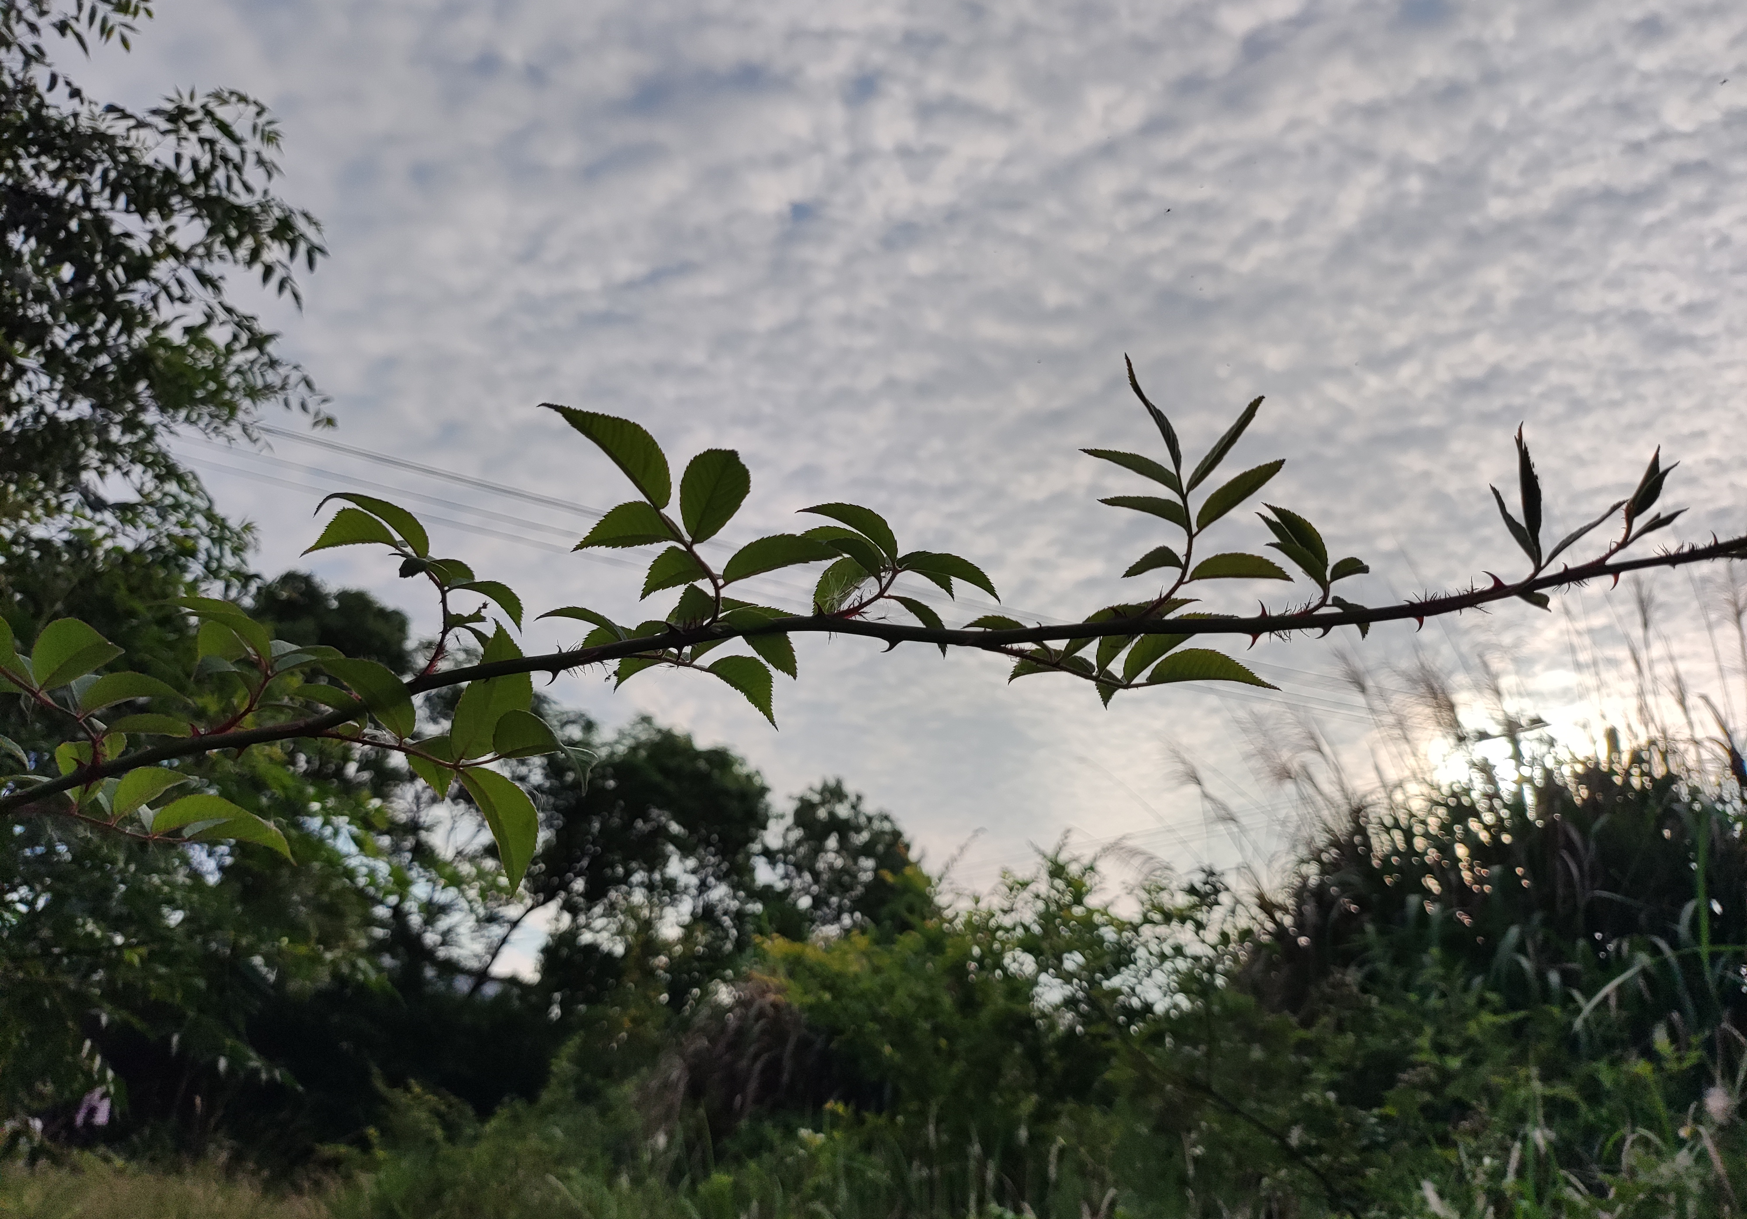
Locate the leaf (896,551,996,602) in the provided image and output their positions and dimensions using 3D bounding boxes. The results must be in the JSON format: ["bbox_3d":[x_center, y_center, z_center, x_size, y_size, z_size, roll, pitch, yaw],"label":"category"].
[{"bbox_3d":[0.023,-0.010,0.388,0.033,0.007,0.016,20,-28,-6],"label":"leaf"}]

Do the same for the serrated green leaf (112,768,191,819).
[{"bbox_3d":[-0.227,0.057,0.395,0.028,0.006,0.013,-31,-34,0],"label":"serrated green leaf"}]

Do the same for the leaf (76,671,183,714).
[{"bbox_3d":[-0.235,0.027,0.400,0.035,0.008,0.015,-7,-18,0],"label":"leaf"}]

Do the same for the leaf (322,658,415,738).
[{"bbox_3d":[-0.156,0.027,0.390,0.018,0.006,0.037,-30,-60,13],"label":"leaf"}]

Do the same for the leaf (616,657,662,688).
[{"bbox_3d":[-0.073,0.019,0.392,0.020,0.005,0.014,-36,-38,17],"label":"leaf"}]

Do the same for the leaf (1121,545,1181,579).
[{"bbox_3d":[0.102,-0.017,0.460,0.023,0.005,0.012,-11,-30,0],"label":"leaf"}]

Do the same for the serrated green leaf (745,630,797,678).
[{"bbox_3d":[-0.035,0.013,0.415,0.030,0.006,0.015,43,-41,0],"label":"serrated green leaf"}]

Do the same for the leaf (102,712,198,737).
[{"bbox_3d":[-0.264,0.042,0.460,0.035,0.007,0.017,3,-18,13],"label":"leaf"}]

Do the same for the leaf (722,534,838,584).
[{"bbox_3d":[-0.029,-0.015,0.385,0.038,0.006,0.018,-15,-34,-6],"label":"leaf"}]

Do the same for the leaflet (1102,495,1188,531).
[{"bbox_3d":[0.090,-0.033,0.420,0.031,0.005,0.013,18,-19,0],"label":"leaflet"}]

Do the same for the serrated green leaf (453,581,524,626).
[{"bbox_3d":[-0.122,-0.003,0.405,0.026,0.007,0.012,32,-21,0],"label":"serrated green leaf"}]

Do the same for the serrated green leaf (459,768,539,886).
[{"bbox_3d":[-0.128,0.076,0.438,0.020,0.048,0.009,-28,-6,32],"label":"serrated green leaf"}]

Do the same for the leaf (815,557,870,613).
[{"bbox_3d":[-0.010,-0.008,0.393,0.025,0.006,0.017,-41,-45,17],"label":"leaf"}]

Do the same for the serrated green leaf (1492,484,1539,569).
[{"bbox_3d":[0.223,-0.029,0.440,0.006,0.031,0.008,-19,-10,-45],"label":"serrated green leaf"}]

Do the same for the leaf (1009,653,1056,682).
[{"bbox_3d":[0.058,0.020,0.446,0.020,0.006,0.014,-21,-50,18],"label":"leaf"}]

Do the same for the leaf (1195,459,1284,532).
[{"bbox_3d":[0.121,-0.038,0.420,0.038,0.006,0.016,-38,-22,0],"label":"leaf"}]

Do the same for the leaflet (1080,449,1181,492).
[{"bbox_3d":[0.086,-0.047,0.420,0.035,0.006,0.015,23,-19,0],"label":"leaflet"}]

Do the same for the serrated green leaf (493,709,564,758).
[{"bbox_3d":[-0.108,0.040,0.400,0.023,0.005,0.013,-8,-34,-9],"label":"serrated green leaf"}]

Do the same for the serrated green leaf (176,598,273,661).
[{"bbox_3d":[-0.237,0.007,0.460,0.035,0.008,0.019,27,-49,0],"label":"serrated green leaf"}]

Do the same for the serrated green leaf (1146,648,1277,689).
[{"bbox_3d":[0.114,0.021,0.425,0.046,0.007,0.017,3,-41,-5],"label":"serrated green leaf"}]

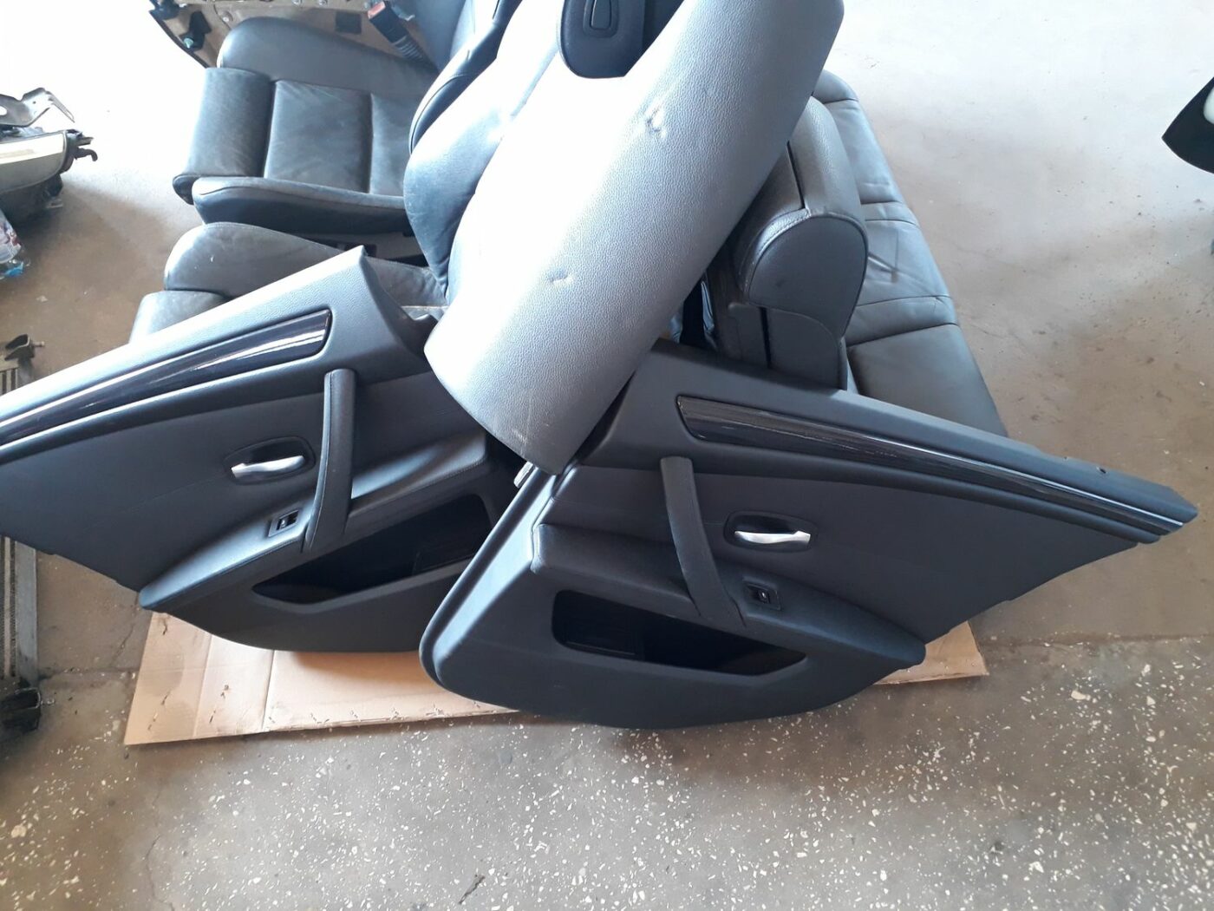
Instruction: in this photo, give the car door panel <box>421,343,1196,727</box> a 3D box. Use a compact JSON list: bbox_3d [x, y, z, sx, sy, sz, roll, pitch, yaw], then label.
[{"bbox_3d":[0.250,0.201,1.305,0.949,0.607,0.140,15,20,-3],"label":"car door panel"}]

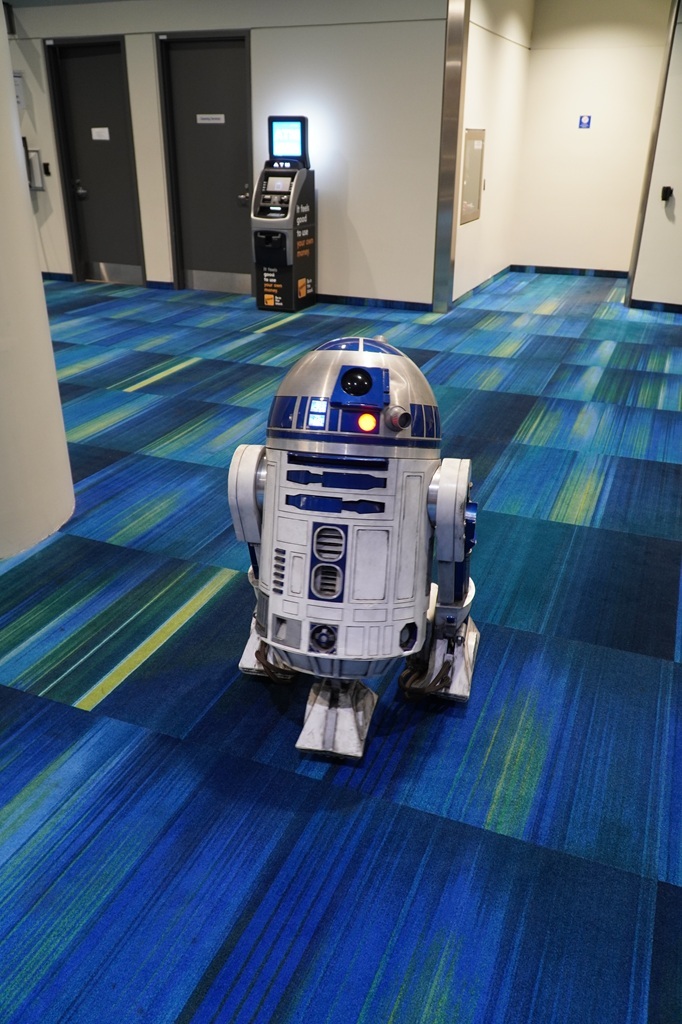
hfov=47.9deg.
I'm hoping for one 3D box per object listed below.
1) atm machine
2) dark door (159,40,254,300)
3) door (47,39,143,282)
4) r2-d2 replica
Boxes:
[{"bbox_3d":[-0.554,-2.872,7.472,0.410,1.725,0.540,10,28,19],"label":"atm machine"},{"bbox_3d":[-1.340,-3.556,8.025,0.970,2.460,0.100,11,28,21],"label":"dark door"},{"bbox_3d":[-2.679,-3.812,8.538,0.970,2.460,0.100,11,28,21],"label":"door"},{"bbox_3d":[0.035,0.063,2.242,0.745,1.100,0.660,5,27,10],"label":"r2-d2 replica"}]

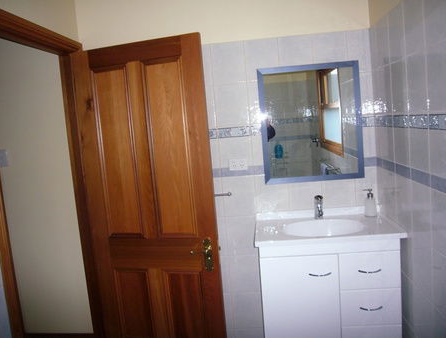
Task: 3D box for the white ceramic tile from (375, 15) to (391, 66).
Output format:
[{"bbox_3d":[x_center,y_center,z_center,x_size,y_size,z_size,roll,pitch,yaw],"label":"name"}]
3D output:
[{"bbox_3d":[0.834,-0.663,1.910,0.010,0.250,0.200,-5,7,6],"label":"white ceramic tile"}]

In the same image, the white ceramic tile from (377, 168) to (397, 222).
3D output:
[{"bbox_3d":[0.905,0.126,2.043,0.010,0.252,0.285,-4,7,6],"label":"white ceramic tile"}]

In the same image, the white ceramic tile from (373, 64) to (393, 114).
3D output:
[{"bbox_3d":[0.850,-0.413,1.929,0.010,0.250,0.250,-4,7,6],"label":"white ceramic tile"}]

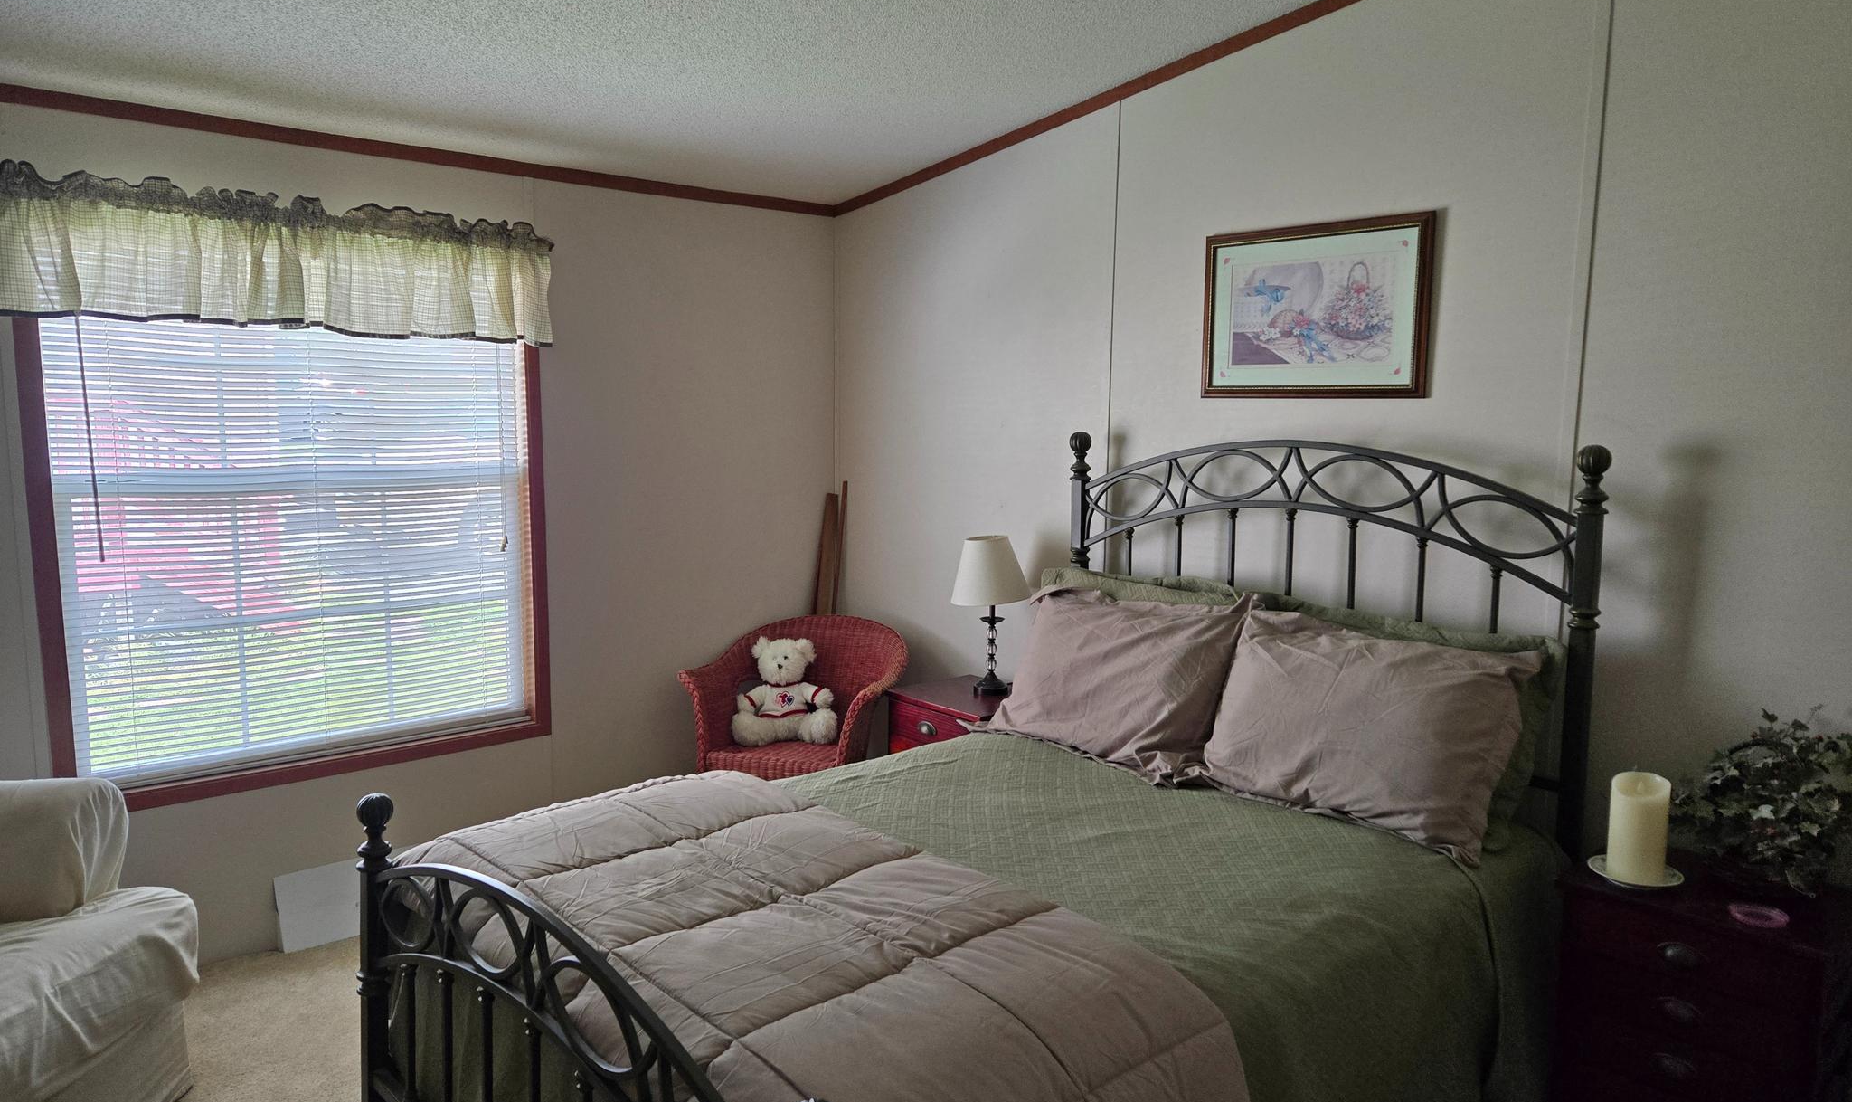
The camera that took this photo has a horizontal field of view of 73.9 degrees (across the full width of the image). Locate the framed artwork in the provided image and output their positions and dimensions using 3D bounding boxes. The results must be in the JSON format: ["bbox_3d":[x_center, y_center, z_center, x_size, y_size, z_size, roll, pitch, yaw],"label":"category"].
[{"bbox_3d":[0.910,-0.570,2.939,0.025,0.405,0.597,-6,10,-42],"label":"framed artwork"}]

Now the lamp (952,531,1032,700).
[{"bbox_3d":[0.190,0.194,3.660,0.240,0.458,0.240,0,7,0],"label":"lamp"}]

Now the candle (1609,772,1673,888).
[{"bbox_3d":[1.316,0.511,2.268,0.094,0.174,0.094,-6,10,-42],"label":"candle"}]

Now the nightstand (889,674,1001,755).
[{"bbox_3d":[0.137,0.726,3.680,0.335,0.603,0.440,-5,9,-38],"label":"nightstand"}]

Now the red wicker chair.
[{"bbox_3d":[-0.380,0.618,3.903,0.650,0.755,0.580,2,7,16],"label":"red wicker chair"}]

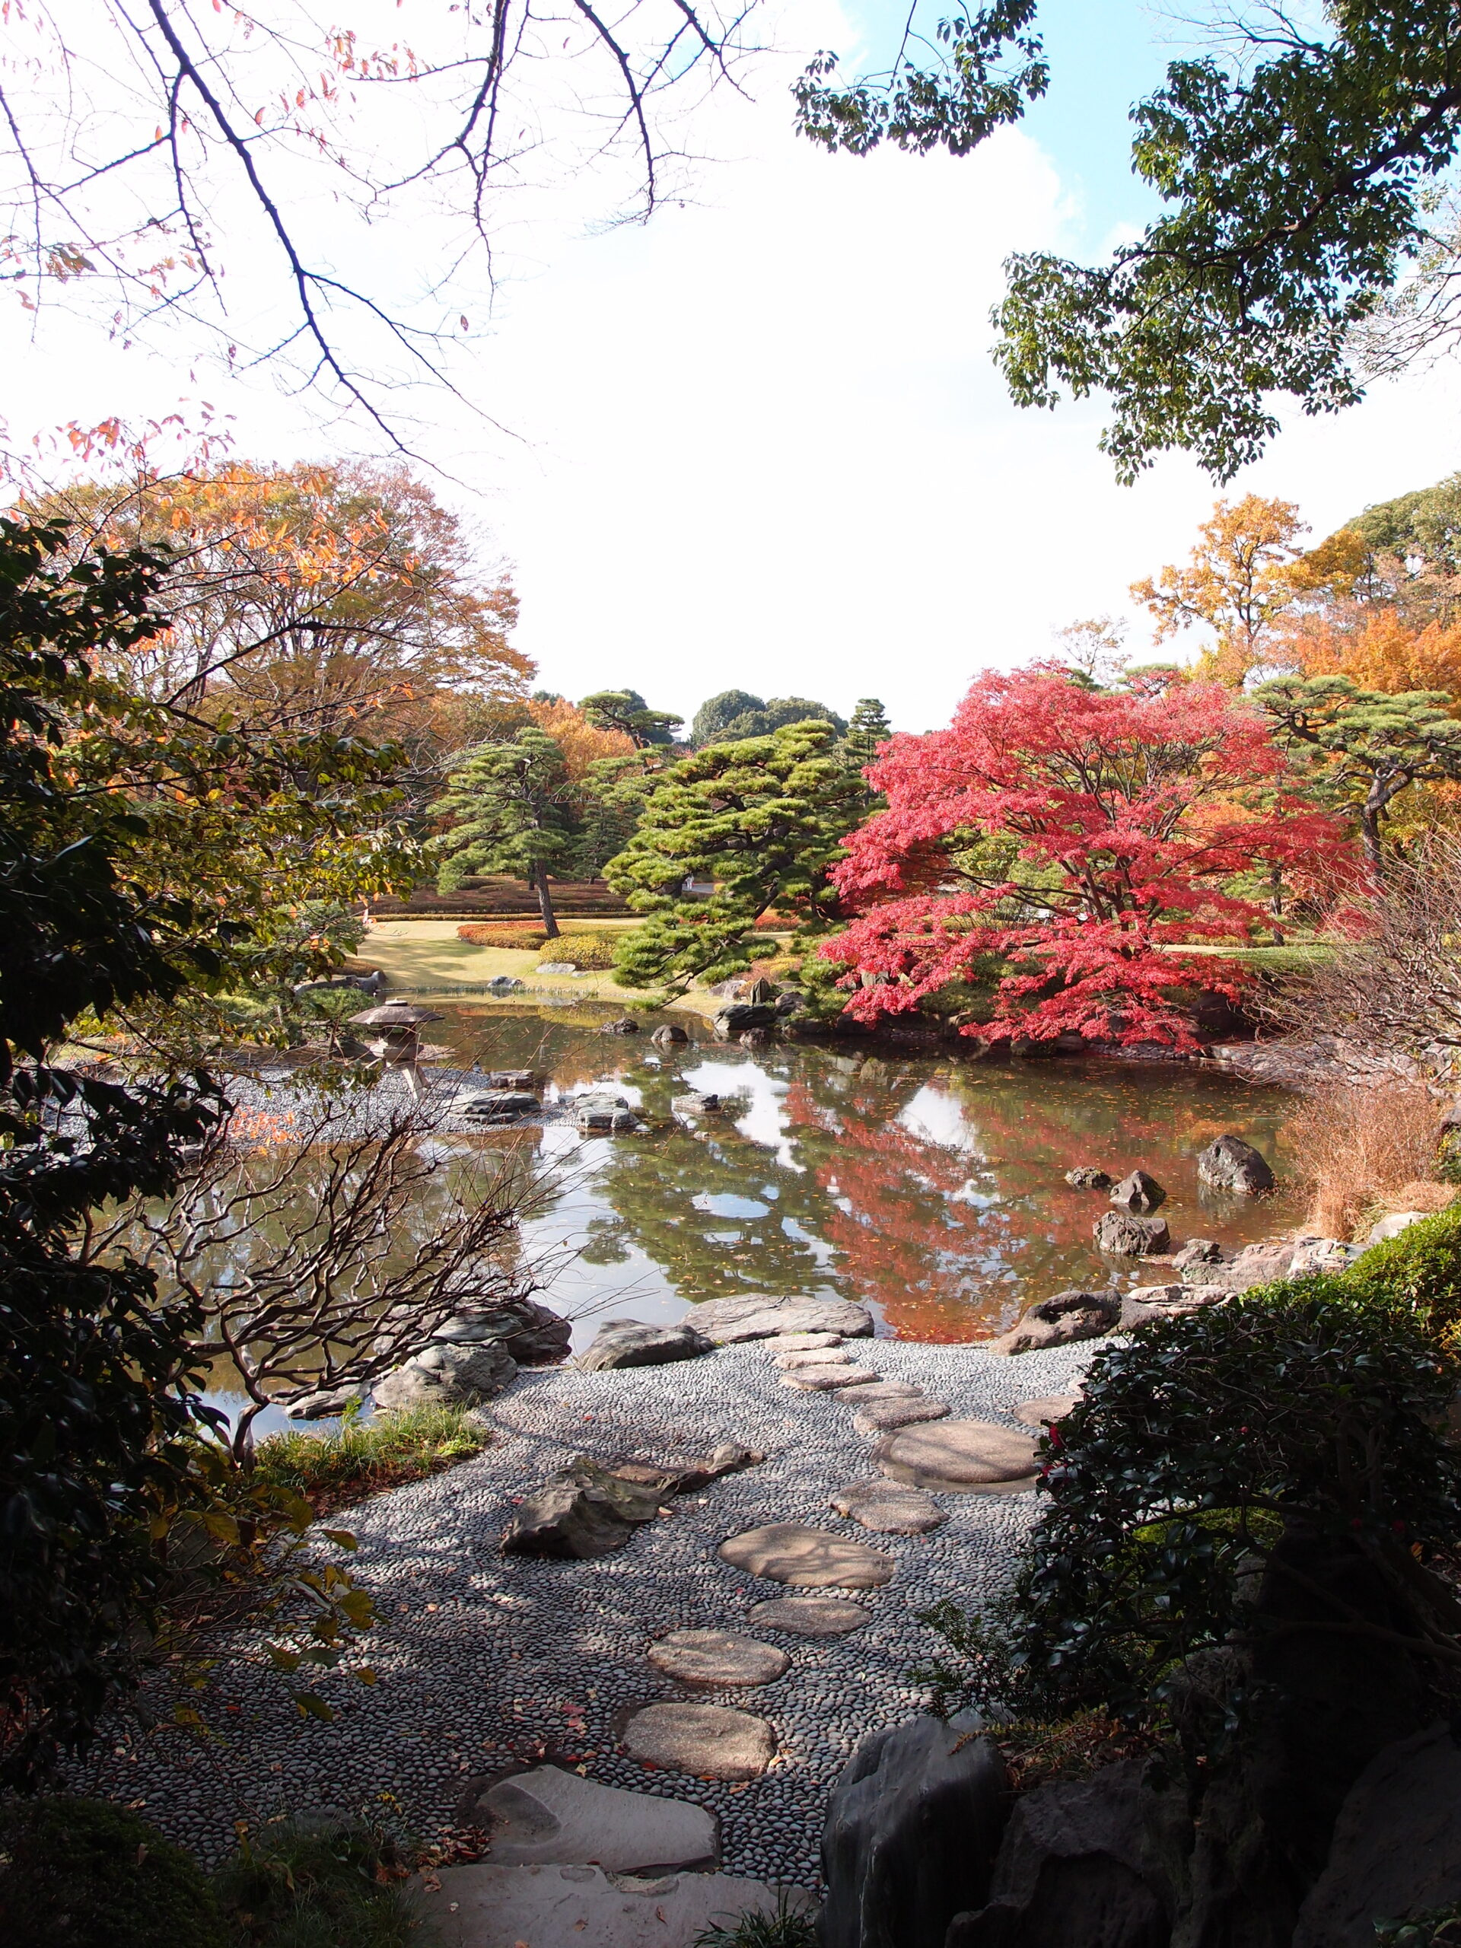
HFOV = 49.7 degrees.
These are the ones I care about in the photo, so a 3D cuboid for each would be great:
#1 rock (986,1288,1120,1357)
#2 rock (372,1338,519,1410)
[{"bbox_3d":[2.336,2.453,11.370,0.950,0.340,0.480,-2,4,-26],"label":"rock"},{"bbox_3d":[-1.790,2.464,9.867,0.882,0.266,0.574,-1,4,-20],"label":"rock"}]

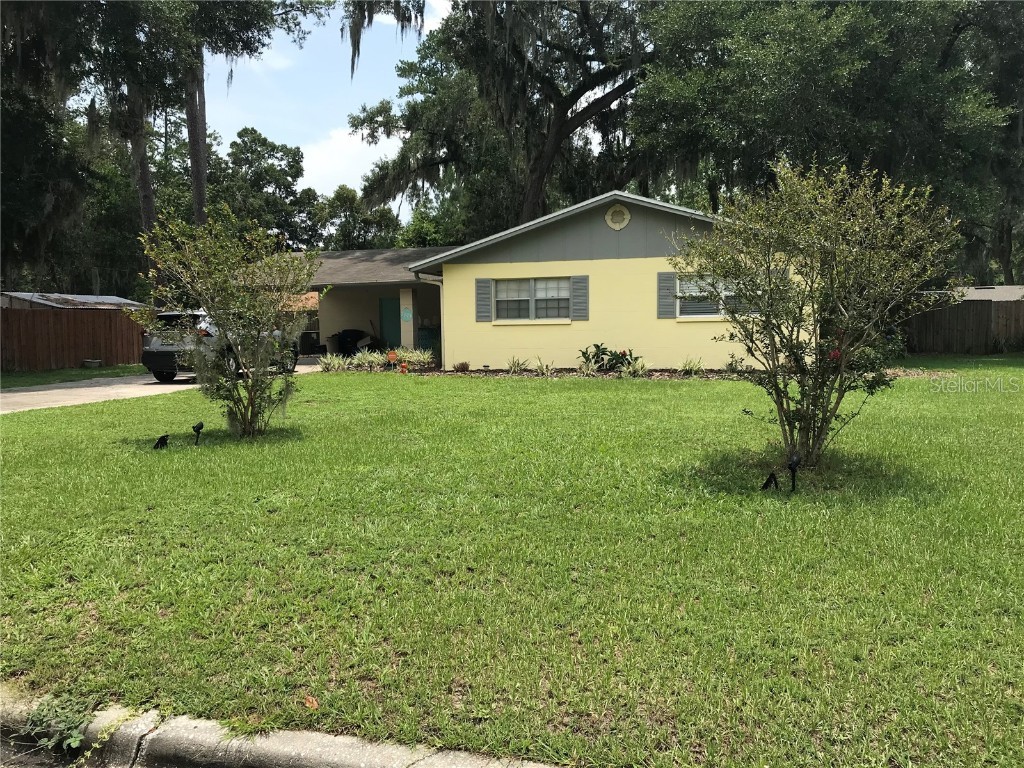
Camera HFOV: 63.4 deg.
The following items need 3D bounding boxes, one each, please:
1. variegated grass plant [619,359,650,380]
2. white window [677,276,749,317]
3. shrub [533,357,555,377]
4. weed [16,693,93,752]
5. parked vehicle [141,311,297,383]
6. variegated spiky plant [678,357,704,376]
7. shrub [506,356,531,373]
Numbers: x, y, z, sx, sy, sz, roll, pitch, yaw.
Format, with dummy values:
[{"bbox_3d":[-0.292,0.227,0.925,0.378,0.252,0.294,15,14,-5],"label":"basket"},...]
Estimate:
[{"bbox_3d":[2.601,-0.334,17.584,0.612,0.405,0.579,1,5,16],"label":"variegated grass plant"},{"bbox_3d":[4.550,-1.910,17.880,1.880,0.980,0.120,1,5,16],"label":"white window"},{"bbox_3d":[0.731,-0.396,18.219,0.419,0.432,0.397,1,5,16],"label":"shrub"},{"bbox_3d":[-1.668,1.234,3.020,0.250,0.130,0.190,1,5,16],"label":"weed"},{"bbox_3d":[-7.116,-1.017,20.822,1.860,1.690,4.630,1,5,14],"label":"parked vehicle"},{"bbox_3d":[3.776,-0.362,17.401,0.498,0.401,0.471,1,5,16],"label":"variegated spiky plant"},{"bbox_3d":[0.145,-0.412,18.438,0.497,0.393,0.470,1,5,16],"label":"shrub"}]

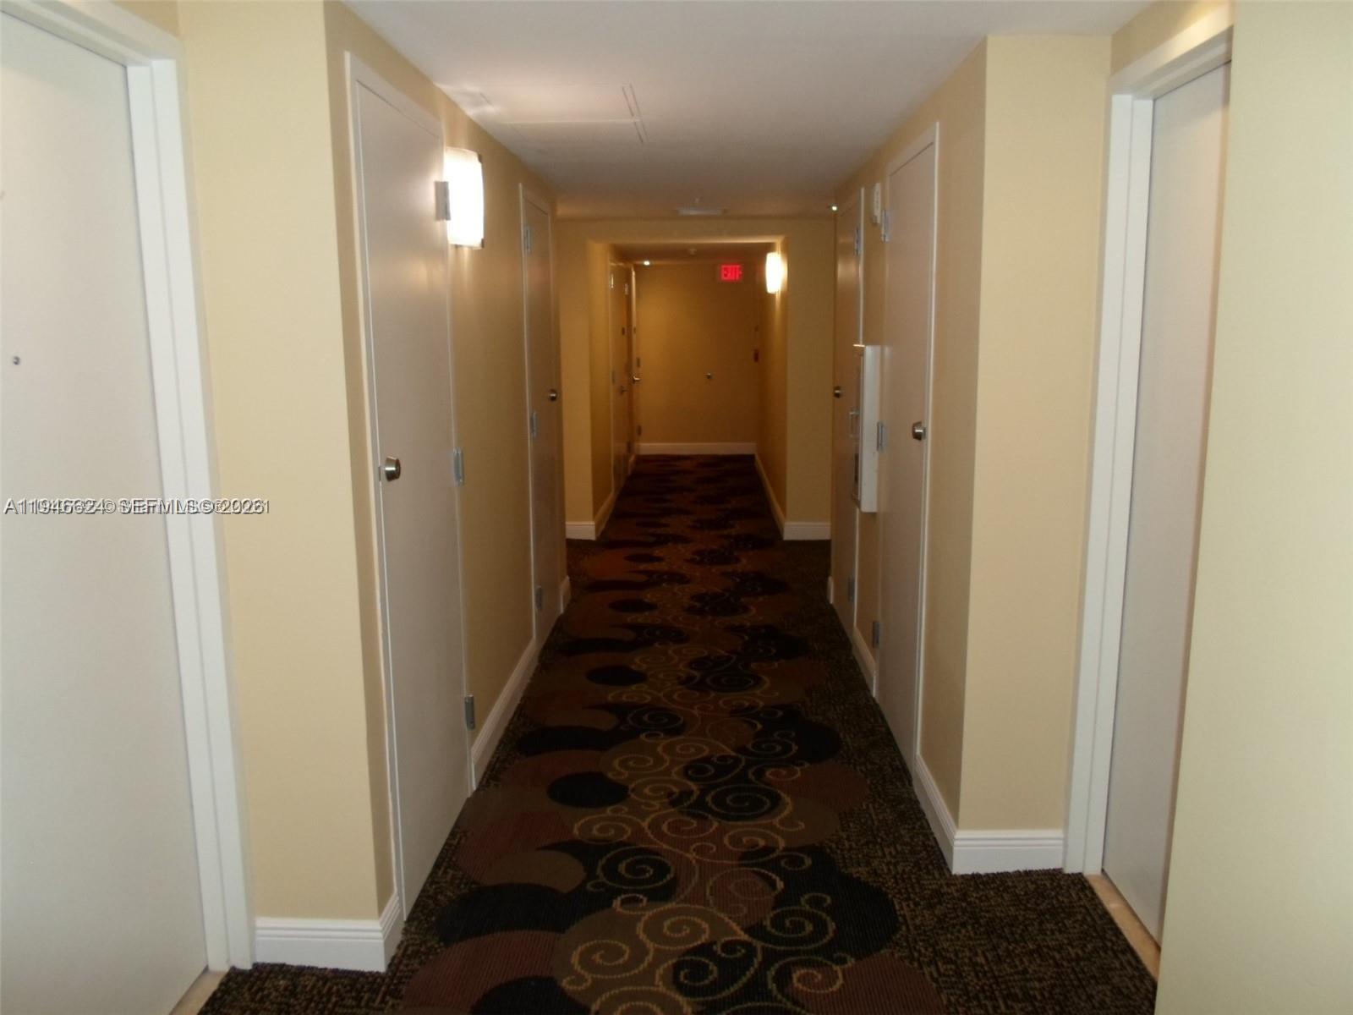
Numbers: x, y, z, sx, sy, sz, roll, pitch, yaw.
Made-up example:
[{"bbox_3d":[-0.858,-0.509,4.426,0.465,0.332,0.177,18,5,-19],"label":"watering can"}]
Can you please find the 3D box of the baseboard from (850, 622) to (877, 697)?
[{"bbox_3d":[0.828,0.666,4.329,0.018,0.134,0.567,0,9,2],"label":"baseboard"}]

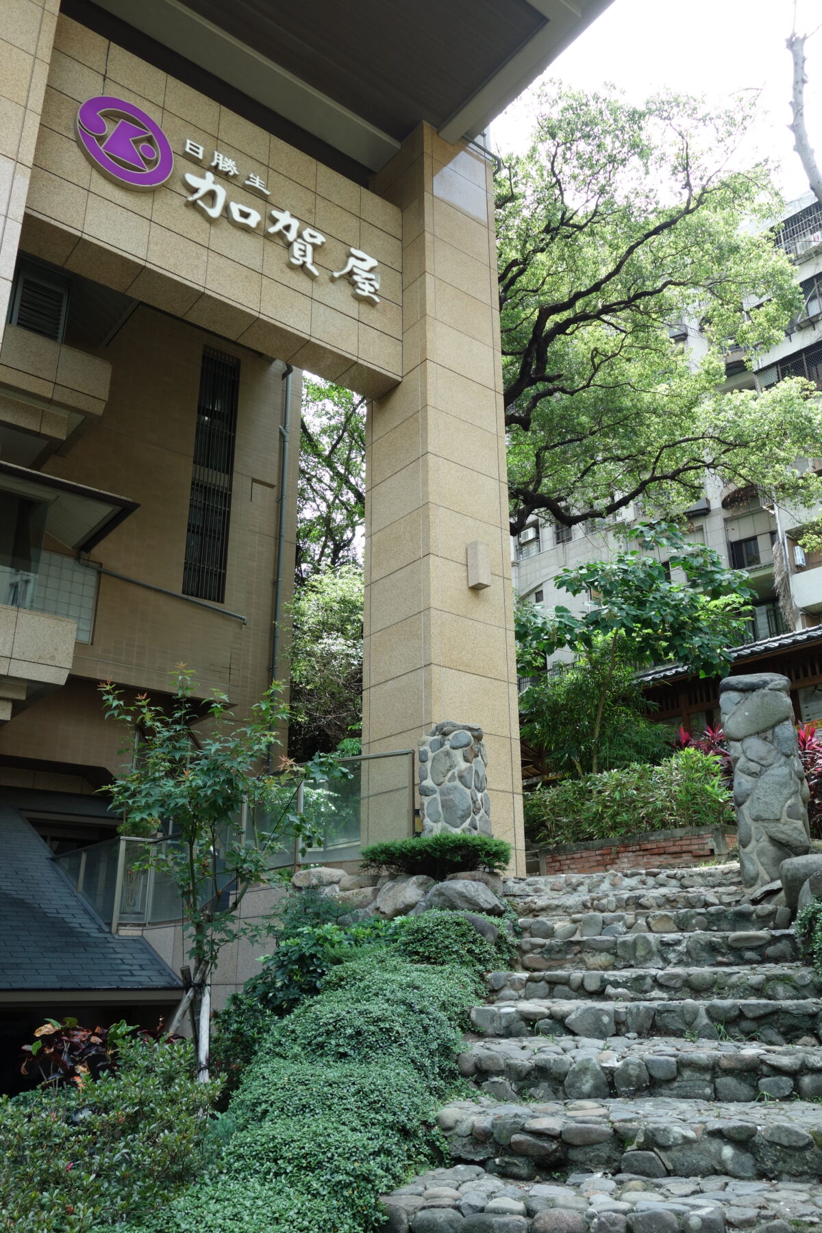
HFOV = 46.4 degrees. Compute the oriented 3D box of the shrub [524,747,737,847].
[{"bbox_3d":[2.507,2.258,11.350,0.850,0.980,2.900,14,-24,-36],"label":"shrub"}]

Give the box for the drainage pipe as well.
[{"bbox_3d":[-2.363,-1.103,17.485,0.110,8.266,0.110,14,-24,-36],"label":"drainage pipe"}]

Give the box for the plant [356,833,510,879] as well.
[{"bbox_3d":[0.184,1.867,7.498,1.200,0.380,0.750,0,-20,0],"label":"plant"}]

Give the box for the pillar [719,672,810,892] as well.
[{"bbox_3d":[2.740,1.271,7.509,0.540,1.660,0.540,-6,-20,16],"label":"pillar"}]

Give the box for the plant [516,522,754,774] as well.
[{"bbox_3d":[2.870,0.739,13.324,3.050,4.000,2.600,0,-20,0],"label":"plant"}]

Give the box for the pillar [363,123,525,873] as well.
[{"bbox_3d":[0.283,-1.571,10.936,1.148,8.919,1.155,14,-24,-36],"label":"pillar"}]

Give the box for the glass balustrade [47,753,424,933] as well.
[{"bbox_3d":[-2.288,2.567,10.285,5.500,1.500,0.550,-15,-25,36],"label":"glass balustrade"}]

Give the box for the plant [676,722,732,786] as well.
[{"bbox_3d":[3.383,1.781,11.254,0.800,1.000,0.750,0,-20,0],"label":"plant"}]

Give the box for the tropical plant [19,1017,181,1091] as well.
[{"bbox_3d":[-2.324,3.381,7.235,1.150,0.680,0.800,0,-20,0],"label":"tropical plant"}]

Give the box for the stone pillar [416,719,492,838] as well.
[{"bbox_3d":[0.379,1.586,8.458,0.600,1.280,0.580,-3,-20,6],"label":"stone pillar"}]

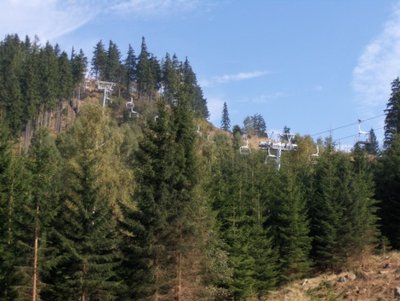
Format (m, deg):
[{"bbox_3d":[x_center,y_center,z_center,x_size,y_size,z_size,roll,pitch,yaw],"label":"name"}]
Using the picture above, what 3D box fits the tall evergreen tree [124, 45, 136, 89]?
[{"bbox_3d":[-19.525,-23.177,260.000,3.512,13.468,3.512,0,-9,0],"label":"tall evergreen tree"}]

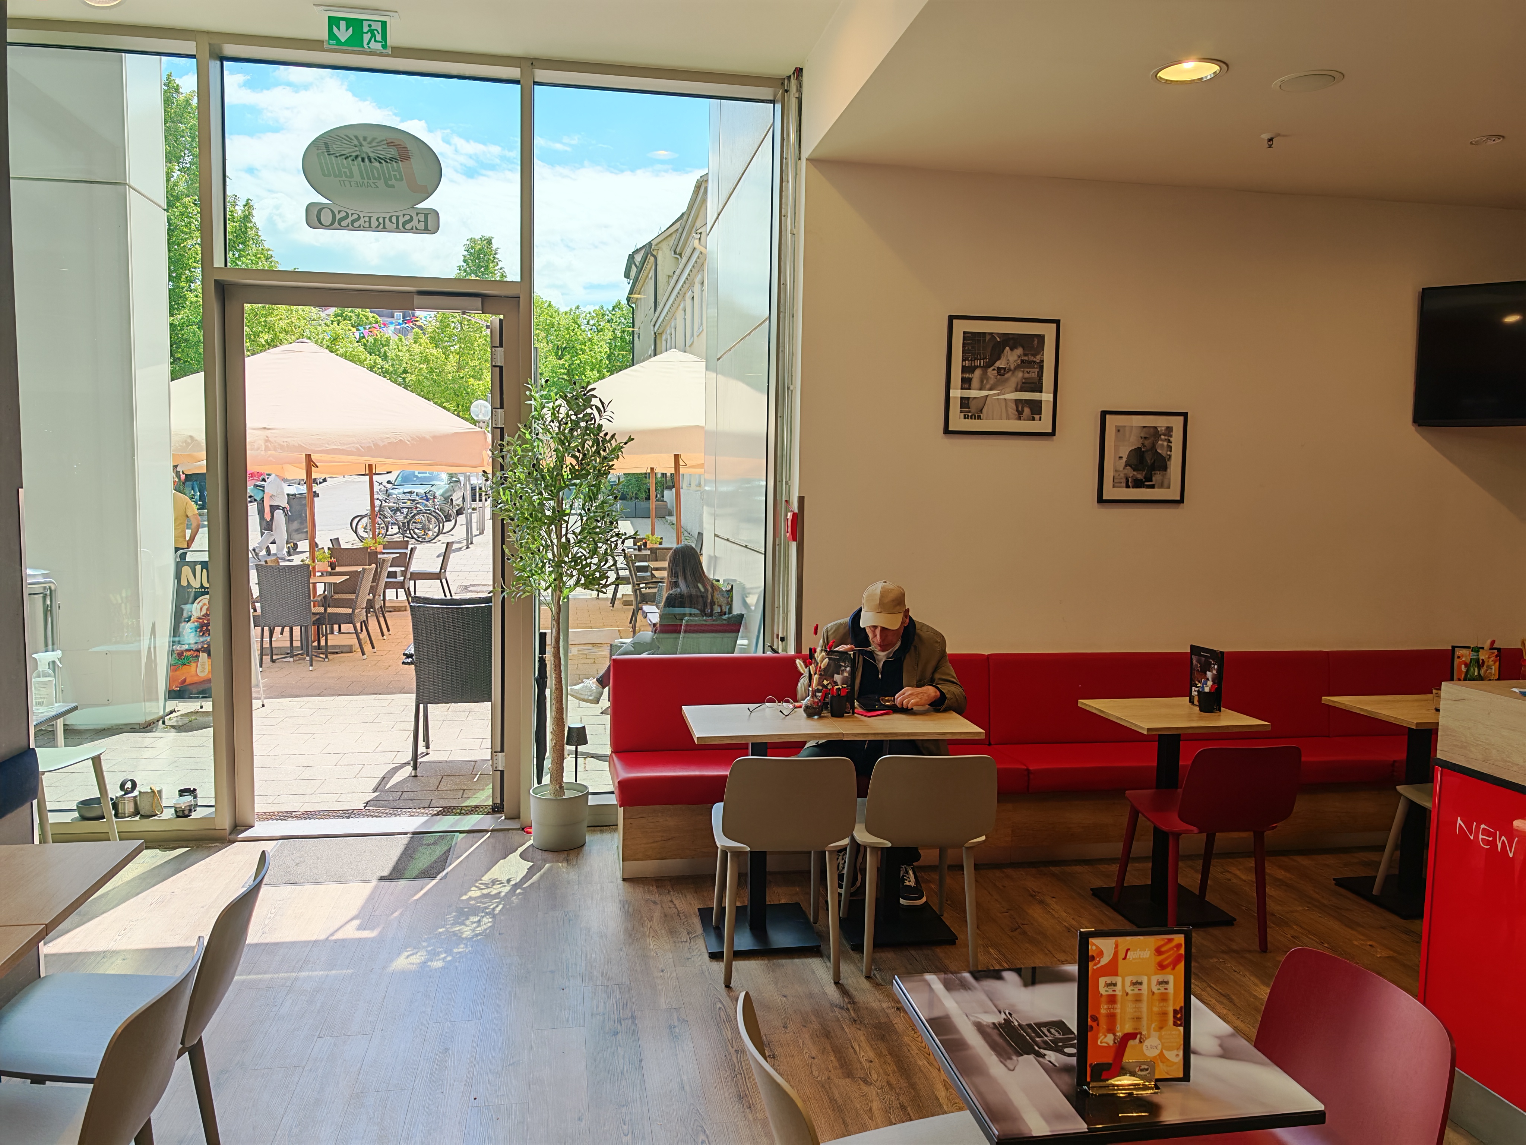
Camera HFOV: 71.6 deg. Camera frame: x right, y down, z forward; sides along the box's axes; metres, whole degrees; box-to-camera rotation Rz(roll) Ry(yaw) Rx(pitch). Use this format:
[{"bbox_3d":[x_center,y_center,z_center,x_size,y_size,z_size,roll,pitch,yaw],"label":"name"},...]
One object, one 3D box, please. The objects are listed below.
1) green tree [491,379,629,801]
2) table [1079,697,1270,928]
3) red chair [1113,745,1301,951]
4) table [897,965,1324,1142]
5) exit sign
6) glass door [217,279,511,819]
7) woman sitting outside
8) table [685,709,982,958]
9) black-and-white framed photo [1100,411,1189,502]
[{"bbox_3d":[-0.888,0.093,4.653,0.592,1.875,0.546,0,5,-10],"label":"green tree"},{"bbox_3d":[1.553,0.914,4.067,0.500,0.772,0.516,0,5,-10],"label":"table"},{"bbox_3d":[1.586,0.938,3.873,0.453,0.757,0.546,0,5,-10],"label":"red chair"},{"bbox_3d":[0.489,1.081,1.651,0.466,0.746,0.458,0,5,-9],"label":"table"},{"bbox_3d":[-1.583,-2.108,4.137,0.249,0.144,0.020,0,5,-9],"label":"exit sign"},{"bbox_3d":[-1.758,-0.031,4.813,1.251,2.441,0.113,0,5,-10],"label":"glass door"},{"bbox_3d":[-0.654,0.474,5.878,0.800,1.250,0.500,5,6,39],"label":"woman sitting outside"},{"bbox_3d":[0.227,0.913,3.846,0.995,0.772,0.515,0,5,-10],"label":"table"},{"bbox_3d":[1.783,-0.536,4.953,0.432,0.427,0.022,0,5,-9],"label":"black-and-white framed photo"}]

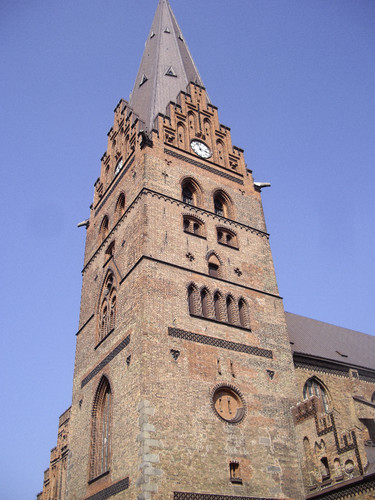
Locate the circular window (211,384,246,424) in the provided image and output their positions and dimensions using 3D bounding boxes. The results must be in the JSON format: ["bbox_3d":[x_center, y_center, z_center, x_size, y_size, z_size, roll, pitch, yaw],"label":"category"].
[{"bbox_3d":[3.035,11.971,42.142,3.051,2.970,0.500,18,-42,-25],"label":"circular window"}]

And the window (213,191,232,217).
[{"bbox_3d":[3.749,-4.985,60.558,2.331,3.996,0.500,18,-42,-26],"label":"window"}]

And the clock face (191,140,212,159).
[{"bbox_3d":[1.493,-11.618,63.938,2.742,2.742,0.200,18,-42,-26],"label":"clock face"}]

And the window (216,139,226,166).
[{"bbox_3d":[3.655,-10.732,60.820,0.987,4.229,0.400,18,-42,-25],"label":"window"}]

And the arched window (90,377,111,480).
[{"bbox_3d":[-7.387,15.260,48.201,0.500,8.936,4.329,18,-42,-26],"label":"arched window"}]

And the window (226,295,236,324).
[{"bbox_3d":[4.137,5.749,52.166,1.165,3.385,0.400,18,-42,-26],"label":"window"}]

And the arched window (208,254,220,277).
[{"bbox_3d":[2.595,1.551,54.359,1.532,2.997,0.400,18,-42,-26],"label":"arched window"}]

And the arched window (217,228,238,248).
[{"bbox_3d":[3.777,-1.097,53.228,2.457,2.366,0.500,18,-42,-25],"label":"arched window"}]

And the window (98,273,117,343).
[{"bbox_3d":[-7.992,5.337,55.620,0.500,7.992,4.440,18,-42,-26],"label":"window"}]

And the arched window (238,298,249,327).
[{"bbox_3d":[4.877,5.672,48.570,1.077,3.252,0.450,18,-42,-25],"label":"arched window"}]

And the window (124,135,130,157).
[{"bbox_3d":[-6.361,-11.189,59.469,0.400,4.179,1.007,18,-42,-25],"label":"window"}]

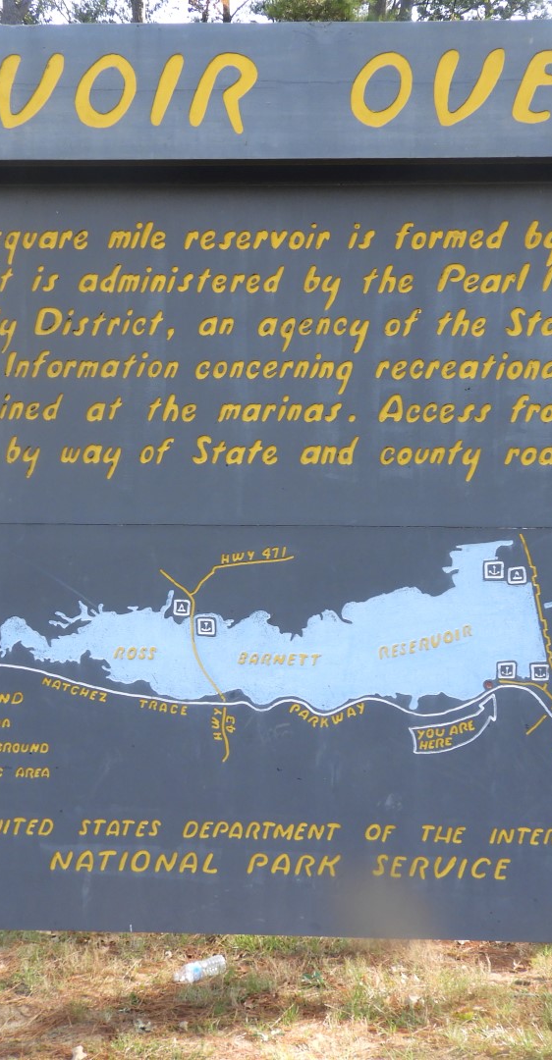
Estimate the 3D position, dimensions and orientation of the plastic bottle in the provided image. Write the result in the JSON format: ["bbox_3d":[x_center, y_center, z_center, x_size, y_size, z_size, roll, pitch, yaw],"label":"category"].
[{"bbox_3d":[-0.276,1.592,3.550,0.198,0.064,0.064,-1,3,-27],"label":"plastic bottle"}]

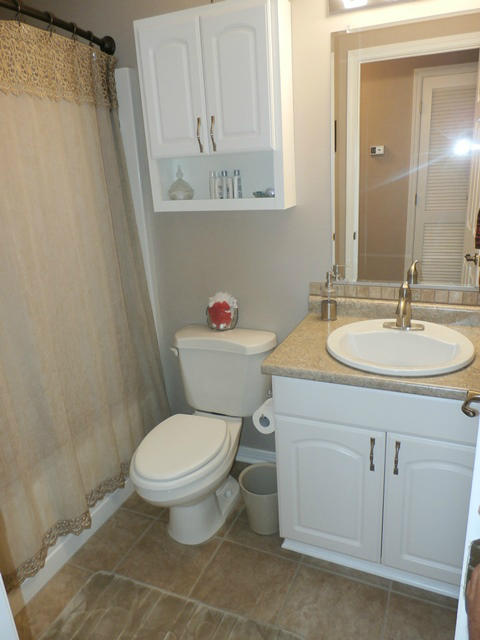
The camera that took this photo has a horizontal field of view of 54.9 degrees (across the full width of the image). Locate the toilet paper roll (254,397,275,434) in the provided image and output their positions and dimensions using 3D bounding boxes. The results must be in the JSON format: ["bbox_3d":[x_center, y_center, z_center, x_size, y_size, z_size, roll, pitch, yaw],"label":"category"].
[{"bbox_3d":[0.115,0.368,1.782,0.100,0.102,0.102,5,21,24],"label":"toilet paper roll"}]

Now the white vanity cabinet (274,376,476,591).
[{"bbox_3d":[0.577,0.498,1.749,0.760,0.800,0.502,5,21,24],"label":"white vanity cabinet"}]

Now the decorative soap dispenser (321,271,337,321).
[{"bbox_3d":[0.365,-0.095,1.852,0.066,0.198,0.072,-3,19,1],"label":"decorative soap dispenser"}]

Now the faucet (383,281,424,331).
[{"bbox_3d":[0.586,-0.050,1.647,0.148,0.193,0.148,5,21,24],"label":"faucet"}]

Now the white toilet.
[{"bbox_3d":[-0.146,0.511,1.935,0.465,0.745,0.745,5,21,24],"label":"white toilet"}]

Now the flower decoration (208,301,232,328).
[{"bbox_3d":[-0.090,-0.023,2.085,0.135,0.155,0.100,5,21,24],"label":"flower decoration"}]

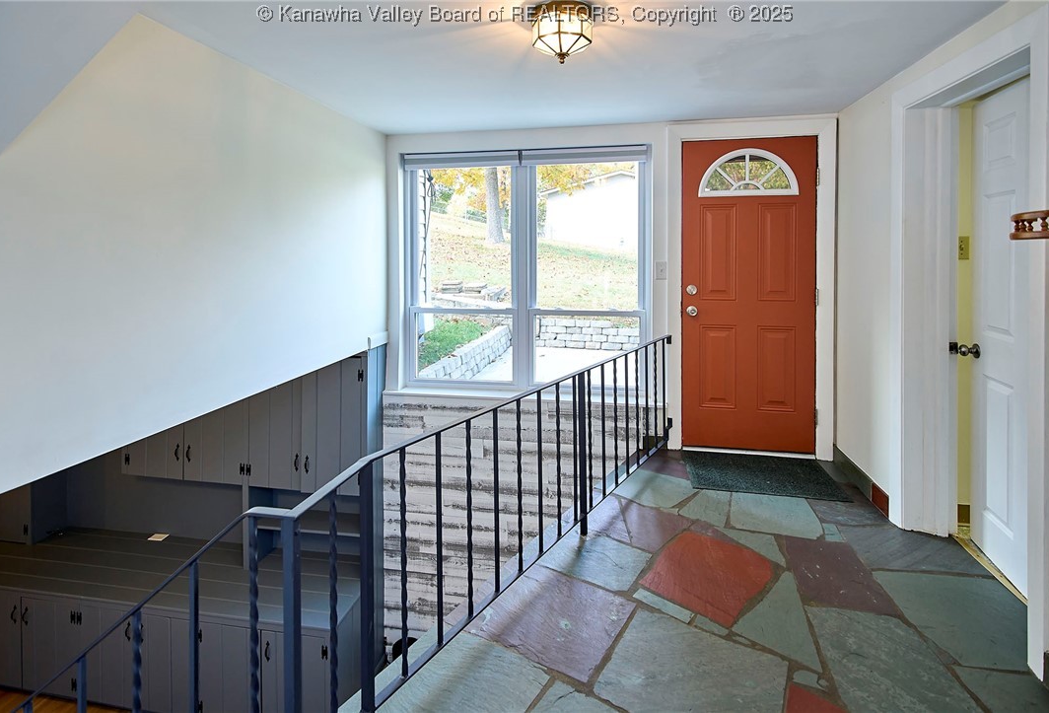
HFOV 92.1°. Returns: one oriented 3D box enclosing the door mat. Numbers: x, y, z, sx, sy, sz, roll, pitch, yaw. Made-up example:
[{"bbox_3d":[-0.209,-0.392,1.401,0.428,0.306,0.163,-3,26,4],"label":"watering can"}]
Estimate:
[{"bbox_3d":[1.405,0.704,3.033,0.830,0.015,0.550,2,10,11],"label":"door mat"}]

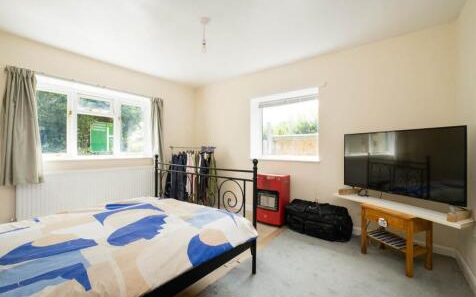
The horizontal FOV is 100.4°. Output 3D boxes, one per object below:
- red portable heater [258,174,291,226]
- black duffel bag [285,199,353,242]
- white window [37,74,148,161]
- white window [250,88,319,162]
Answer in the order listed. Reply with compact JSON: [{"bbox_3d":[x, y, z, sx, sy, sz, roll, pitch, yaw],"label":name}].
[{"bbox_3d":[0.529,0.758,3.014,0.410,0.740,0.370,0,1,36],"label":"red portable heater"},{"bbox_3d":[1.067,0.943,2.674,0.820,0.375,0.310,0,1,36],"label":"black duffel bag"},{"bbox_3d":[-1.995,-0.345,2.858,0.150,1.040,1.540,0,1,36],"label":"white window"},{"bbox_3d":[0.728,-0.332,3.168,1.130,1.050,0.150,0,1,36],"label":"white window"}]

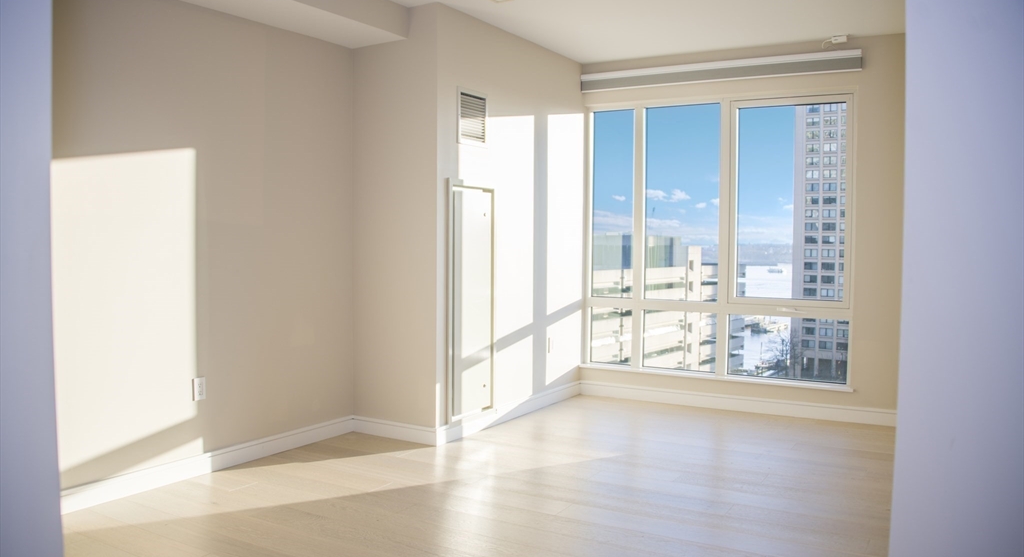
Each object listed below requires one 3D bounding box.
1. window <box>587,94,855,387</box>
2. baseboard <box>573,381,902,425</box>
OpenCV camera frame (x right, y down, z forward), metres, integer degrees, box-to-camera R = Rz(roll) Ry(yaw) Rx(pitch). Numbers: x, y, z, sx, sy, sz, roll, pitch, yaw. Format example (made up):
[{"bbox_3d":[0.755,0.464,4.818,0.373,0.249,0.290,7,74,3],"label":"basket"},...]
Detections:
[{"bbox_3d":[1.501,-0.310,6.047,2.038,2.099,0.090,2,3,28],"label":"window"},{"bbox_3d":[1.639,0.933,6.000,2.420,0.112,0.020,2,3,28],"label":"baseboard"}]

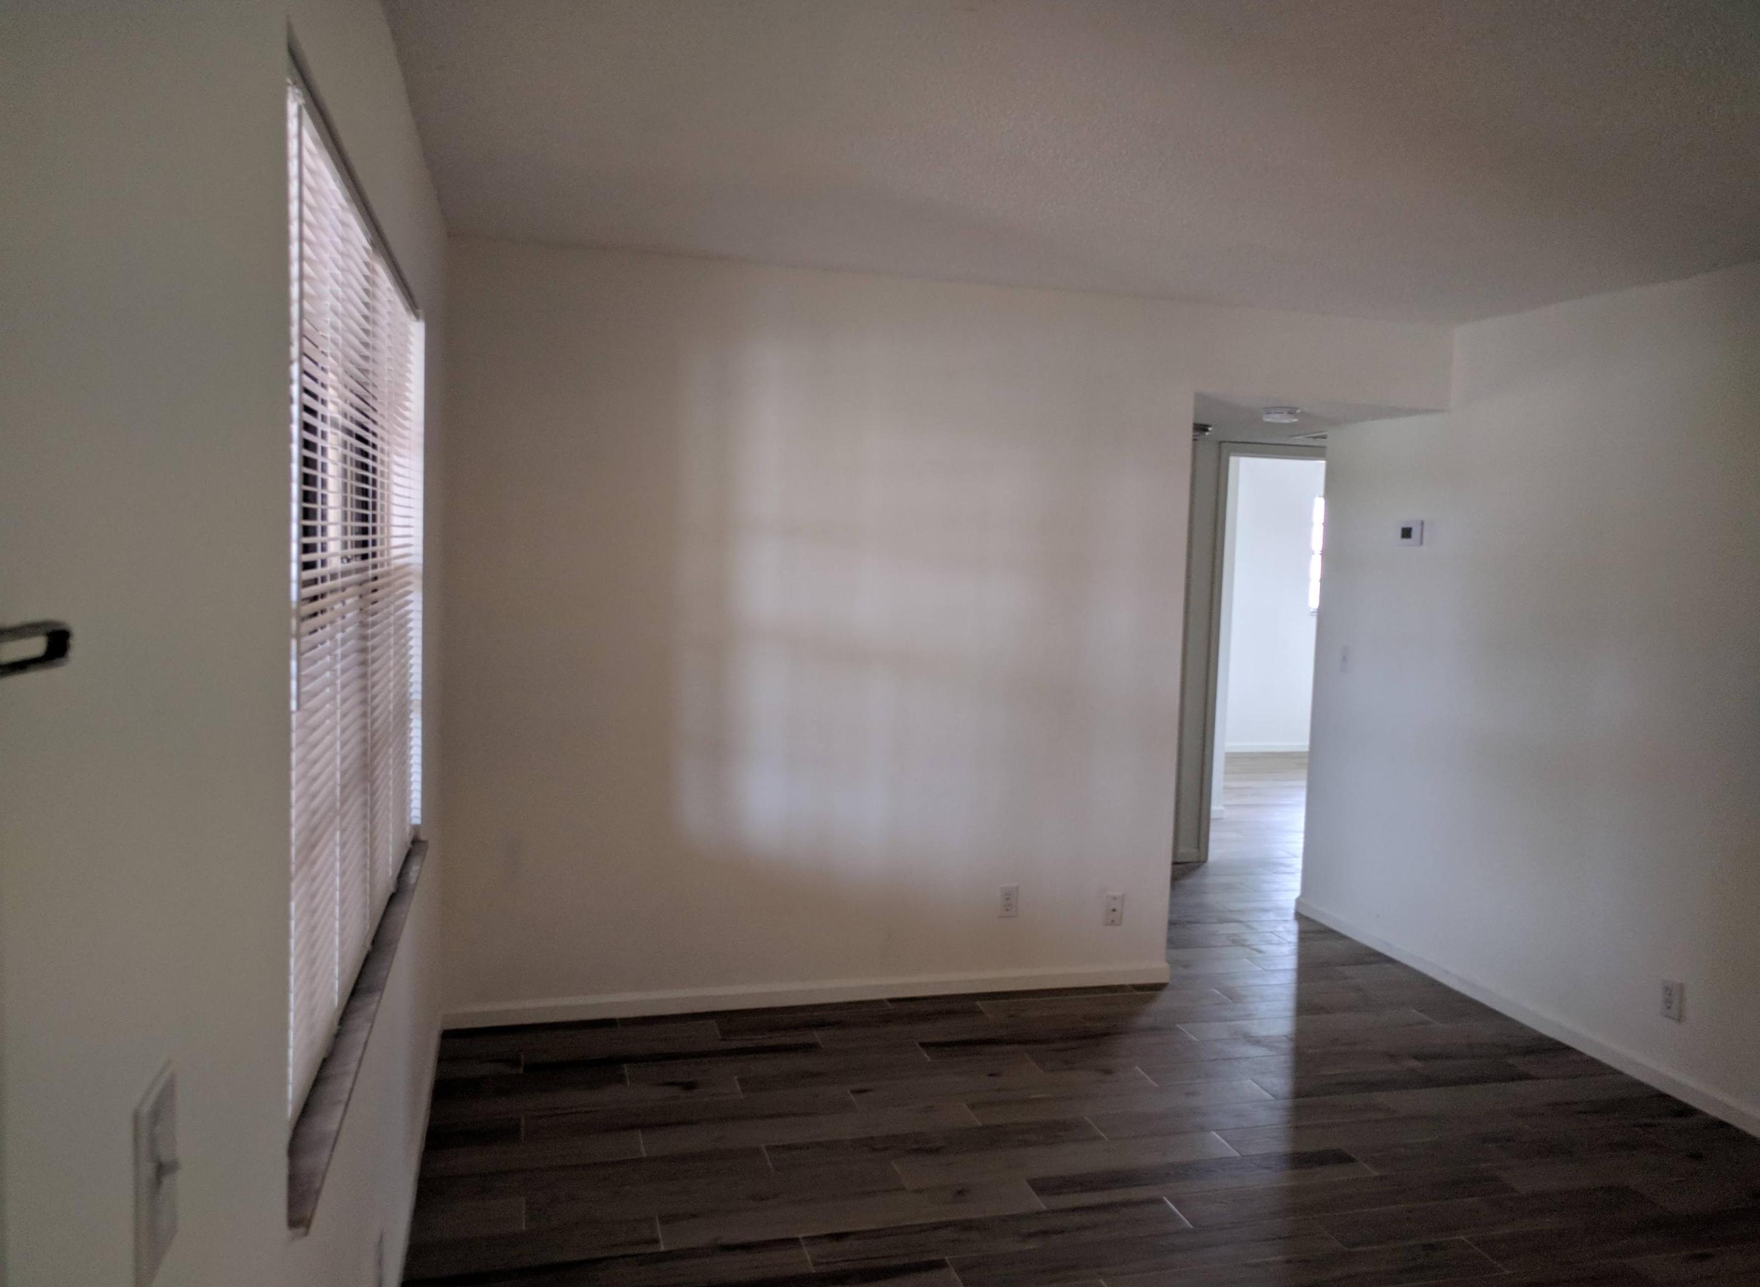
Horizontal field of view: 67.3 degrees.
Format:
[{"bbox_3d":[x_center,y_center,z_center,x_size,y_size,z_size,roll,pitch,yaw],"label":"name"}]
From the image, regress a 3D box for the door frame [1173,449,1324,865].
[{"bbox_3d":[2.036,0.055,6.813,0.870,2.120,0.130,1,5,-15],"label":"door frame"}]

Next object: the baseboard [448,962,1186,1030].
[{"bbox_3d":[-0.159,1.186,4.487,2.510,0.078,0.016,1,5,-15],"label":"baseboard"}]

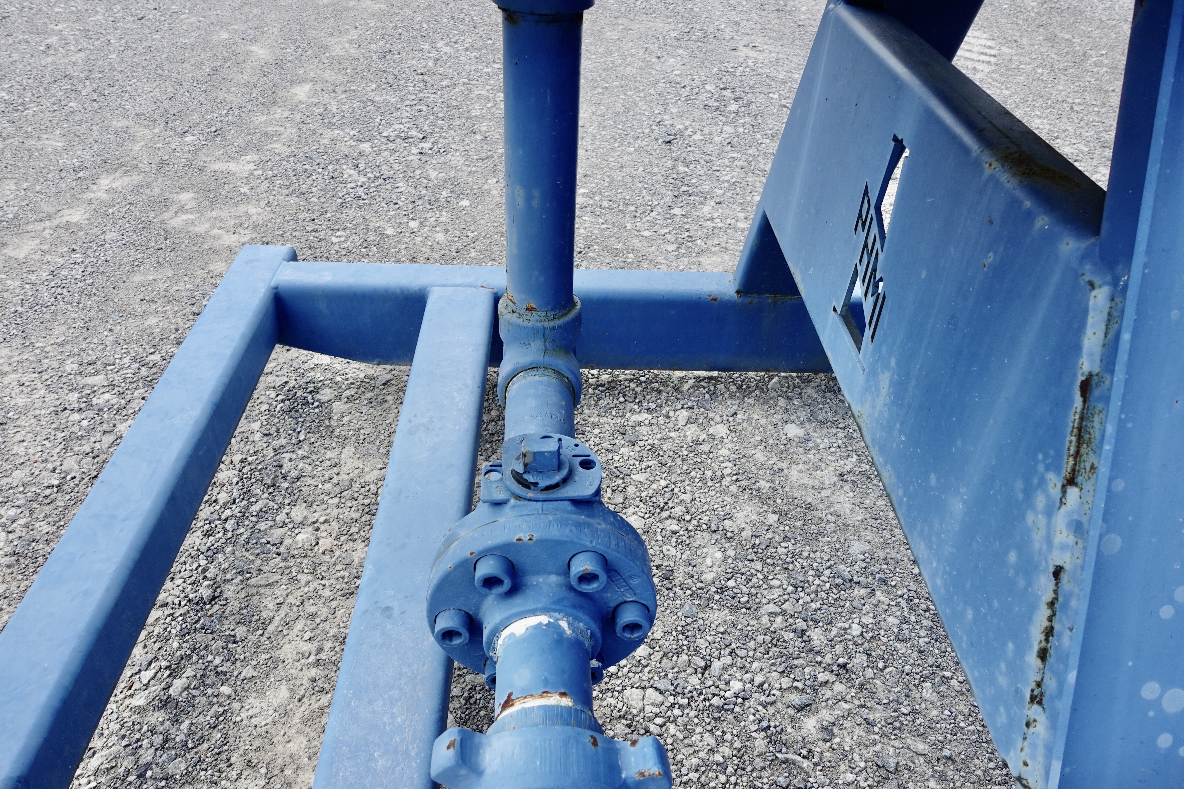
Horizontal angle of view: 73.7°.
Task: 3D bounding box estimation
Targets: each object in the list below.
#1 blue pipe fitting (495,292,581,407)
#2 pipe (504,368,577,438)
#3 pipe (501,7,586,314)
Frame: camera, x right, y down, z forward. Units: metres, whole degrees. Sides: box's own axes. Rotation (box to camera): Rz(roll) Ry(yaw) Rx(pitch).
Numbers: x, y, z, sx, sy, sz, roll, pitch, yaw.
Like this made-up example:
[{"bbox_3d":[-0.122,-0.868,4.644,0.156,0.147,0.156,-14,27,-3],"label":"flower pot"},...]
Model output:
[{"bbox_3d":[-0.051,-0.041,0.753,0.077,0.097,0.097,0,36,-5],"label":"blue pipe fitting"},{"bbox_3d":[-0.045,0.030,0.690,0.061,0.061,0.095,0,36,-5],"label":"pipe"},{"bbox_3d":[-0.043,-0.189,0.664,0.061,0.243,0.061,0,36,-5],"label":"pipe"}]

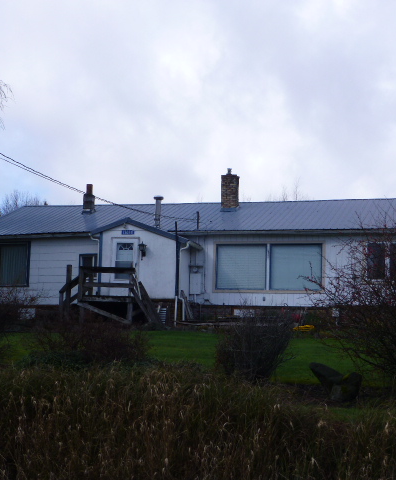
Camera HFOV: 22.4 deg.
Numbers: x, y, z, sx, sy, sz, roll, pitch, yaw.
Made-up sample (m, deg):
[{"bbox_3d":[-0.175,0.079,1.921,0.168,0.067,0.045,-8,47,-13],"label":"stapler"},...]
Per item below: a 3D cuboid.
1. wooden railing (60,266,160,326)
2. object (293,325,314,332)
[{"bbox_3d":[-3.086,1.857,34.304,3.200,2.040,1.350,-1,-6,15],"label":"wooden railing"},{"bbox_3d":[3.498,2.934,33.100,0.720,0.250,0.500,-1,-6,15],"label":"object"}]

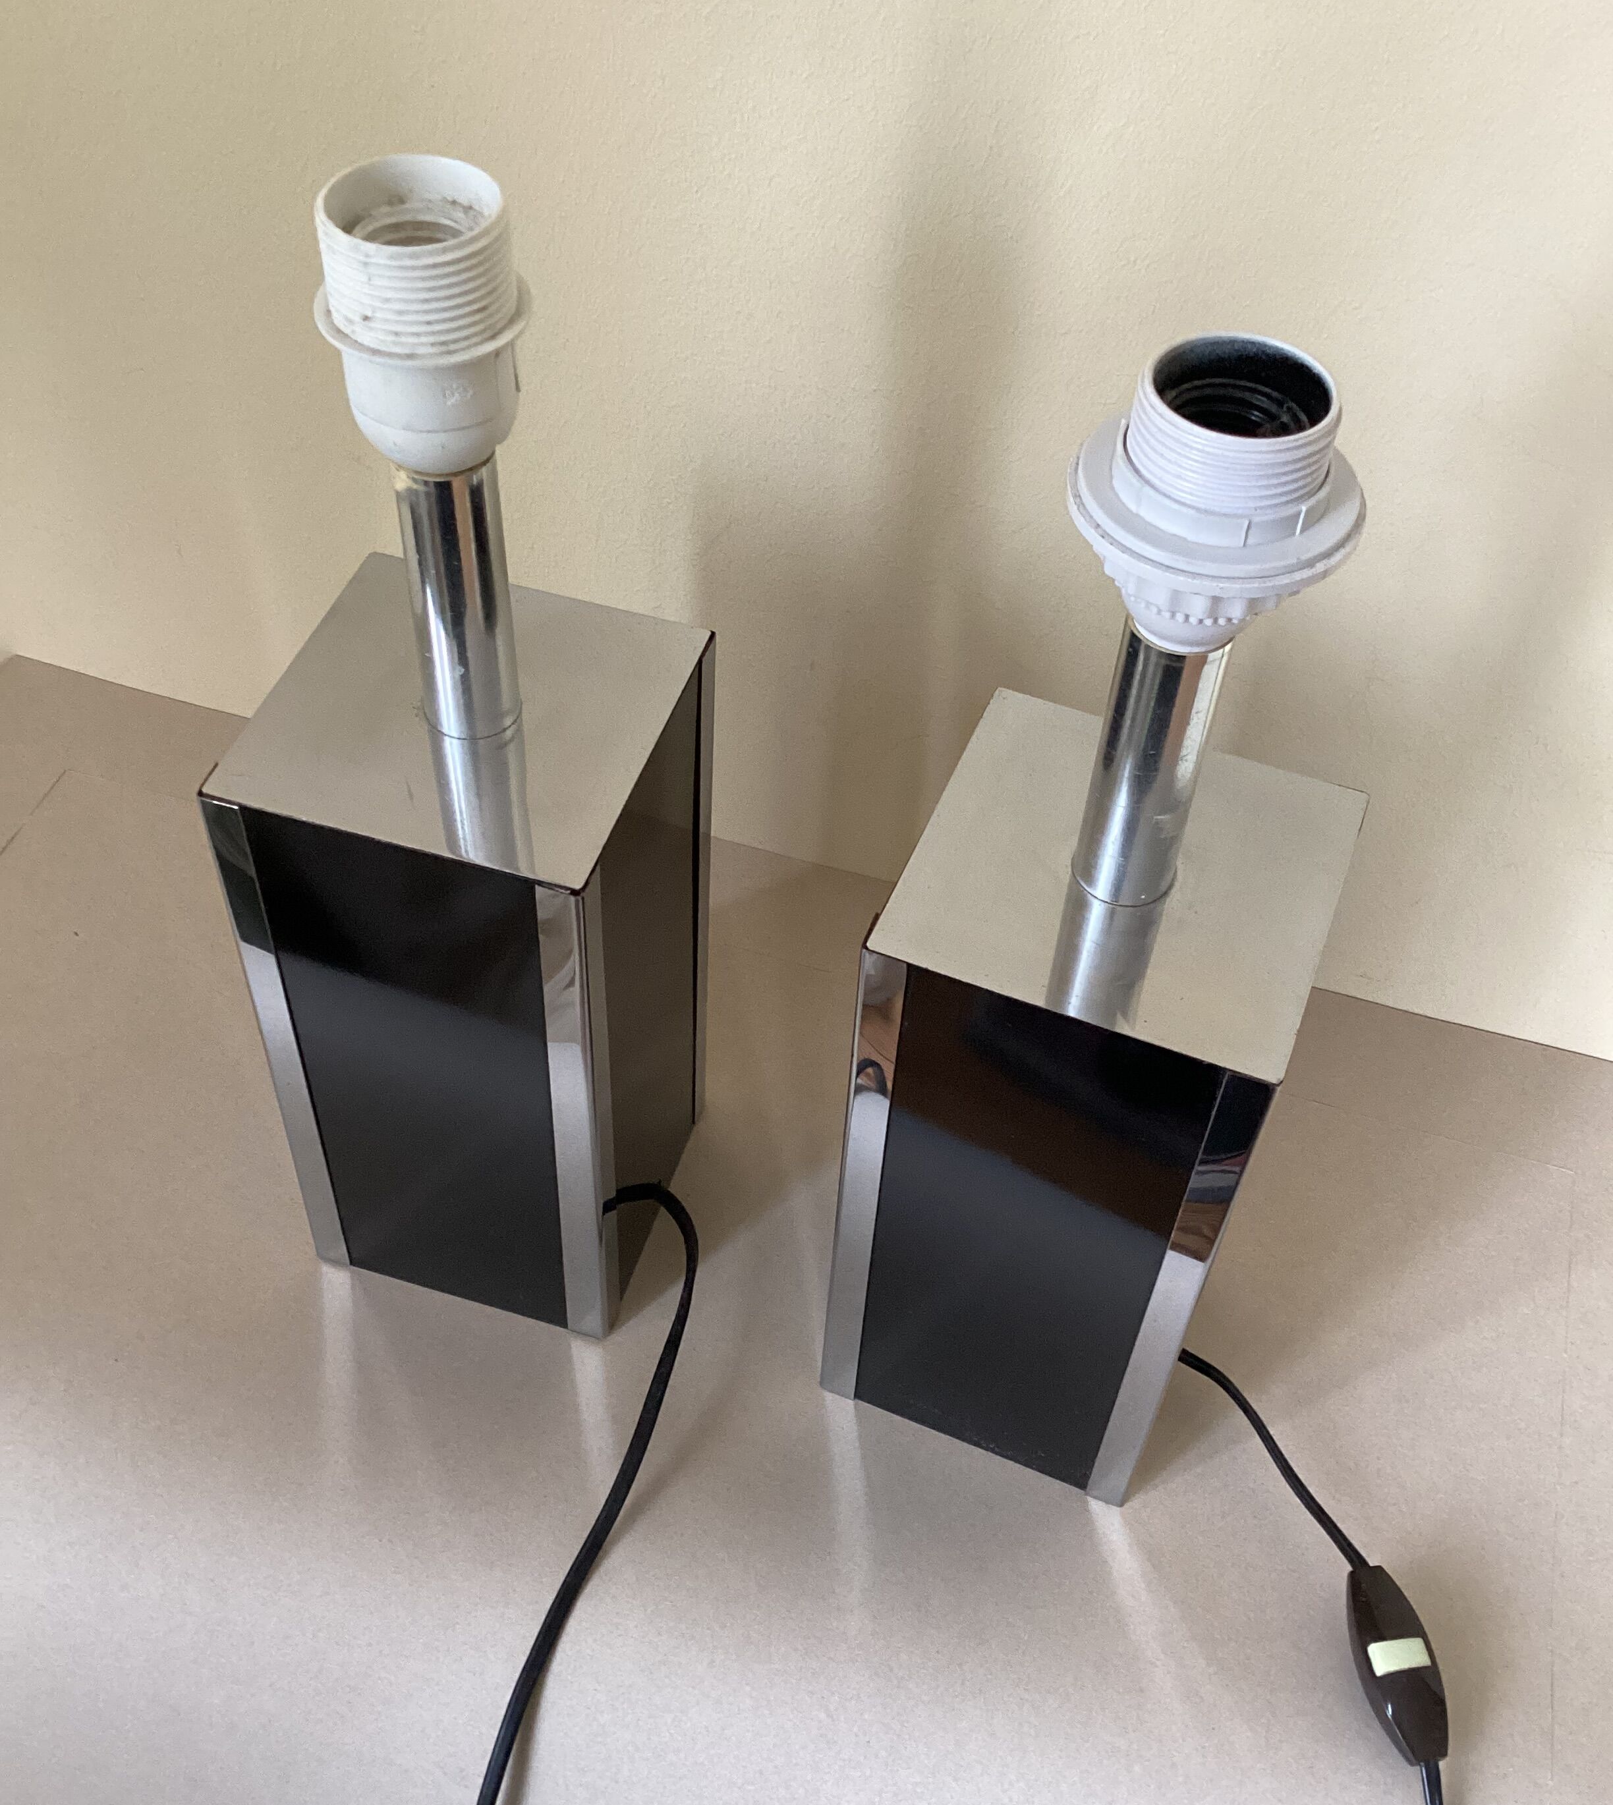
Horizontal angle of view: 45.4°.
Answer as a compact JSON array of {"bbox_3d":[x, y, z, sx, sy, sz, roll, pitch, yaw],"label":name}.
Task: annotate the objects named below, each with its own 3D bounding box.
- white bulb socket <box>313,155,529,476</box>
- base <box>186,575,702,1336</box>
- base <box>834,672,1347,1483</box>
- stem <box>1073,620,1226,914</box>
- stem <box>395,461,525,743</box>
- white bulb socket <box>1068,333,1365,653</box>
[{"bbox_3d":[-0.082,-0.124,0.418,0.046,0.060,0.046,2,48,-2],"label":"white bulb socket"},{"bbox_3d":[-0.093,0.022,0.582,0.101,0.218,0.101,14,49,9],"label":"base"},{"bbox_3d":[0.074,0.064,0.556,0.101,0.218,0.101,18,50,12],"label":"base"},{"bbox_3d":[0.080,-0.035,0.445,0.025,0.079,0.025,18,50,12],"label":"stem"},{"bbox_3d":[-0.085,-0.077,0.471,0.025,0.081,0.025,2,48,-2],"label":"stem"},{"bbox_3d":[0.083,-0.081,0.395,0.061,0.058,0.061,18,50,12],"label":"white bulb socket"}]

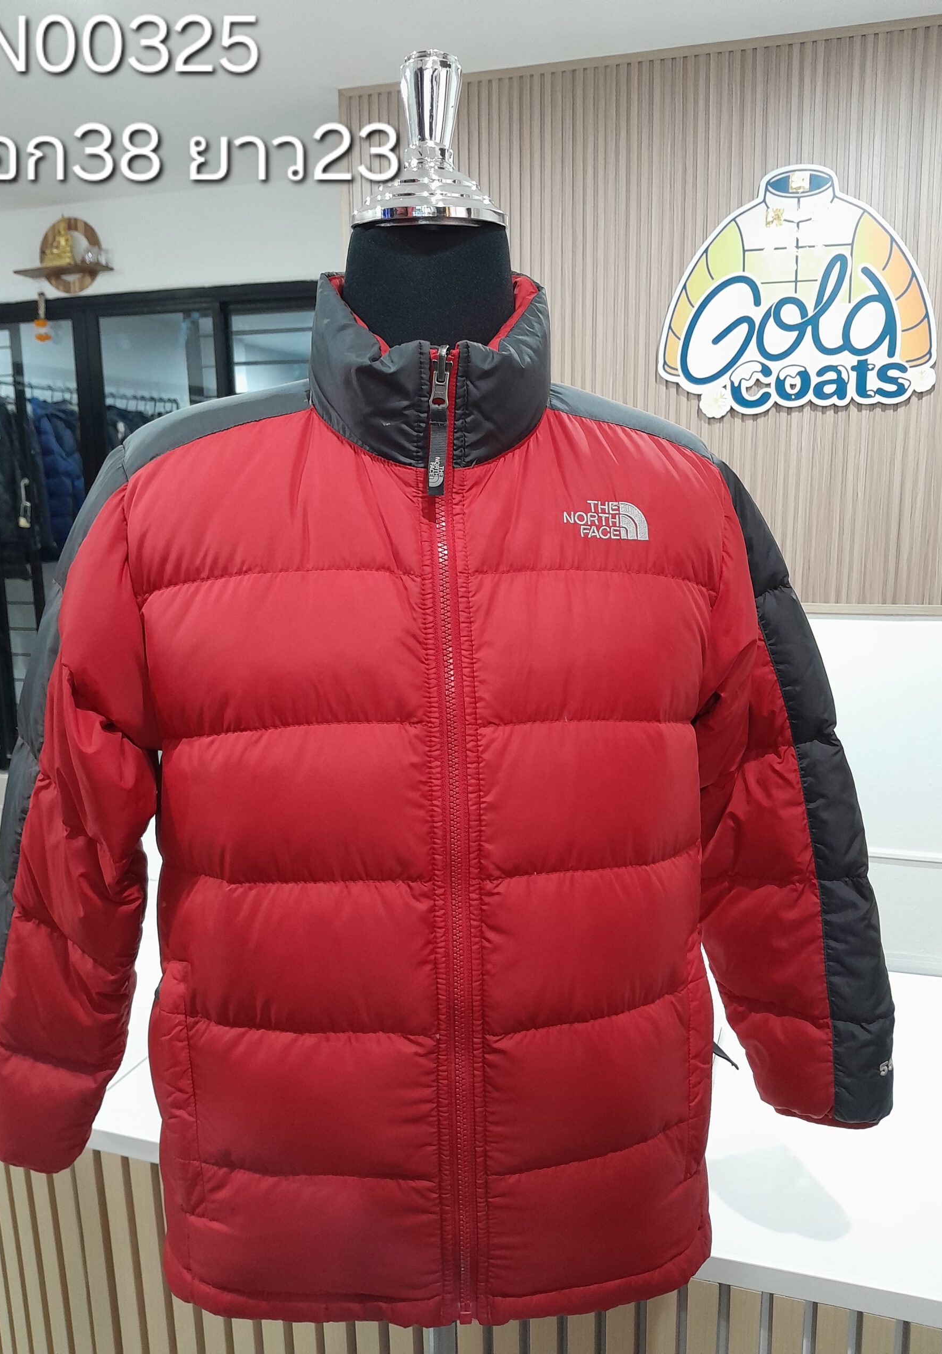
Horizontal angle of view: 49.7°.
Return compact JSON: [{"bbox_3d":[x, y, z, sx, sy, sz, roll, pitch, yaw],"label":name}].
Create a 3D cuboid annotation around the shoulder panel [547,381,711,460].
[{"bbox_3d":[0.100,-0.163,0.645,0.106,0.050,0.075,-2,11,-6],"label":"shoulder panel"}]

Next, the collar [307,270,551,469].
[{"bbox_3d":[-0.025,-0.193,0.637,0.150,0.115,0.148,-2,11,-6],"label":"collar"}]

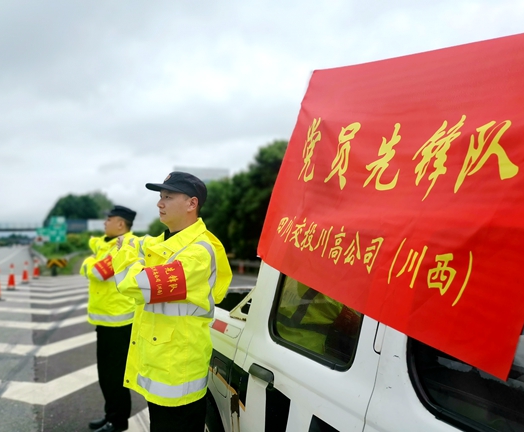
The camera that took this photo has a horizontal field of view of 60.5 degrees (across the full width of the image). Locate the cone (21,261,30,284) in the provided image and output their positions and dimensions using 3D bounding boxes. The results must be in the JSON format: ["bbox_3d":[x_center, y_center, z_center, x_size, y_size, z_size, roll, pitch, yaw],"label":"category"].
[{"bbox_3d":[-8.527,2.037,16.200,0.360,0.820,0.360,2,-4,-30],"label":"cone"}]

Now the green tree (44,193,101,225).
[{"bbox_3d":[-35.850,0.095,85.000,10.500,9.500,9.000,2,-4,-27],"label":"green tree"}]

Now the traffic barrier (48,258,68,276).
[{"bbox_3d":[-9.194,2.315,20.200,0.930,0.800,0.300,2,-4,-27],"label":"traffic barrier"}]

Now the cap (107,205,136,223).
[{"bbox_3d":[-1.098,-0.019,3.500,0.260,0.130,0.190,8,-6,-21],"label":"cap"}]

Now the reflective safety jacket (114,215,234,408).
[{"bbox_3d":[-0.410,0.406,2.060,0.460,0.810,0.570,2,-4,-34],"label":"reflective safety jacket"}]

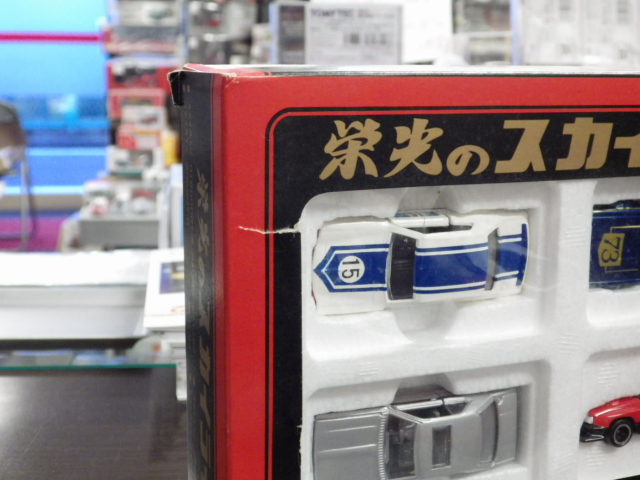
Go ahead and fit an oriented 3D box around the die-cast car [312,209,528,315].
[{"bbox_3d":[0.030,0.006,0.323,0.072,0.028,0.022,-4,11,-25],"label":"die-cast car"}]

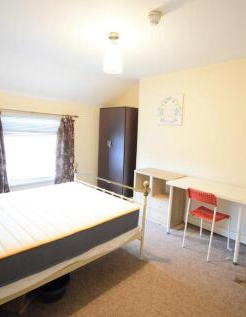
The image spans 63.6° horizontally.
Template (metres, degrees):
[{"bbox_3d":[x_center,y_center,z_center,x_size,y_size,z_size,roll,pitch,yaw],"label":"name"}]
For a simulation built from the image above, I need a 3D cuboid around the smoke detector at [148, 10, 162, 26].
[{"bbox_3d":[0.266,-1.170,1.661,0.105,0.090,0.105,2,7,0],"label":"smoke detector"}]

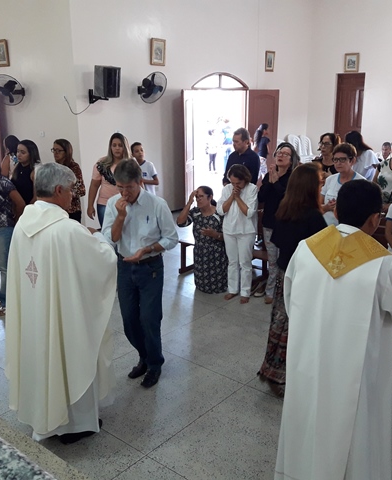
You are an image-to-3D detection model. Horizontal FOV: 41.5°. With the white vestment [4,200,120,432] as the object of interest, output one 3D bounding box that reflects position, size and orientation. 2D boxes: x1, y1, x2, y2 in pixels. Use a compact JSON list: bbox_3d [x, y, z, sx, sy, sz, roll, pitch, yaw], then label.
[{"bbox_3d":[-0.737,0.451,3.107,0.620,1.460,0.560,9,18,31],"label":"white vestment"}]

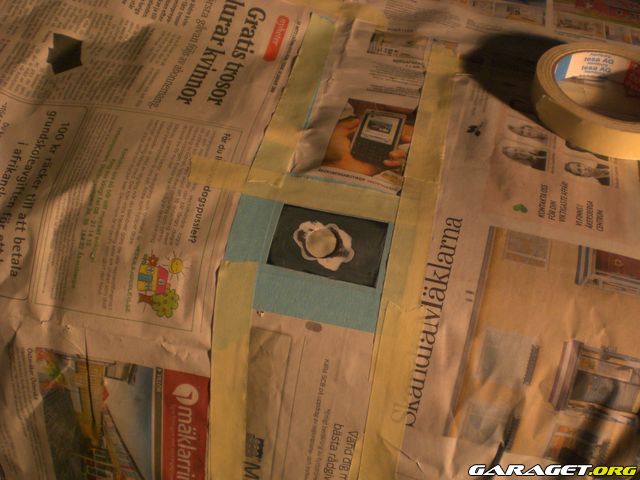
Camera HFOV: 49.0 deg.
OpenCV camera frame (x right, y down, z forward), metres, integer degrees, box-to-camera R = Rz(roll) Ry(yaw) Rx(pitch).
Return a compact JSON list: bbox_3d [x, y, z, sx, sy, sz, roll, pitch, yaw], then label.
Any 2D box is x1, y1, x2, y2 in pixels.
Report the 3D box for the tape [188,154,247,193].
[{"bbox_3d":[-0.055,-0.036,0.374,0.033,0.002,0.020,11,47,3],"label":"tape"}]

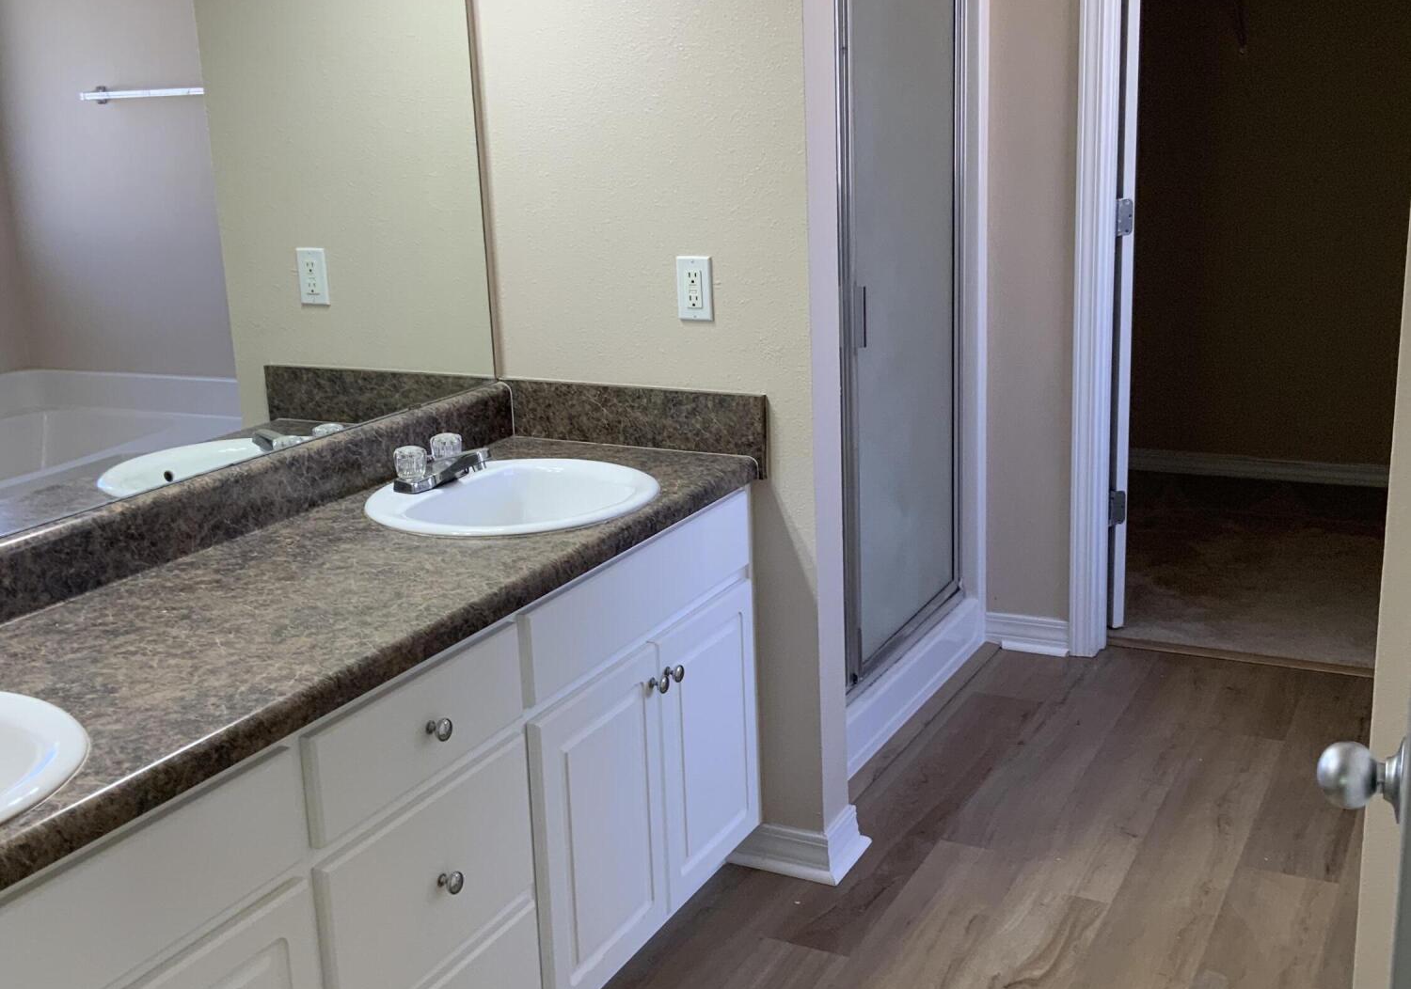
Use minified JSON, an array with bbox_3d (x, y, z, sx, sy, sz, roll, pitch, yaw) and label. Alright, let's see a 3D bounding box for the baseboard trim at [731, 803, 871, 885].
[{"bbox_3d":[0.182,0.657,3.060,0.229,0.086,0.182,6,17,27],"label":"baseboard trim"}]

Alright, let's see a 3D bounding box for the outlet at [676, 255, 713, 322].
[{"bbox_3d":[-0.016,-0.364,2.798,0.071,0.115,0.010,6,17,27],"label":"outlet"}]

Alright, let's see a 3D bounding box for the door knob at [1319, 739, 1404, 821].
[{"bbox_3d":[0.510,0.221,1.222,0.066,0.065,0.065,5,17,25],"label":"door knob"}]

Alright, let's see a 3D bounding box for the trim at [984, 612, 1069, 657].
[{"bbox_3d":[0.828,0.359,4.077,0.220,0.084,0.037,6,17,27],"label":"trim"}]

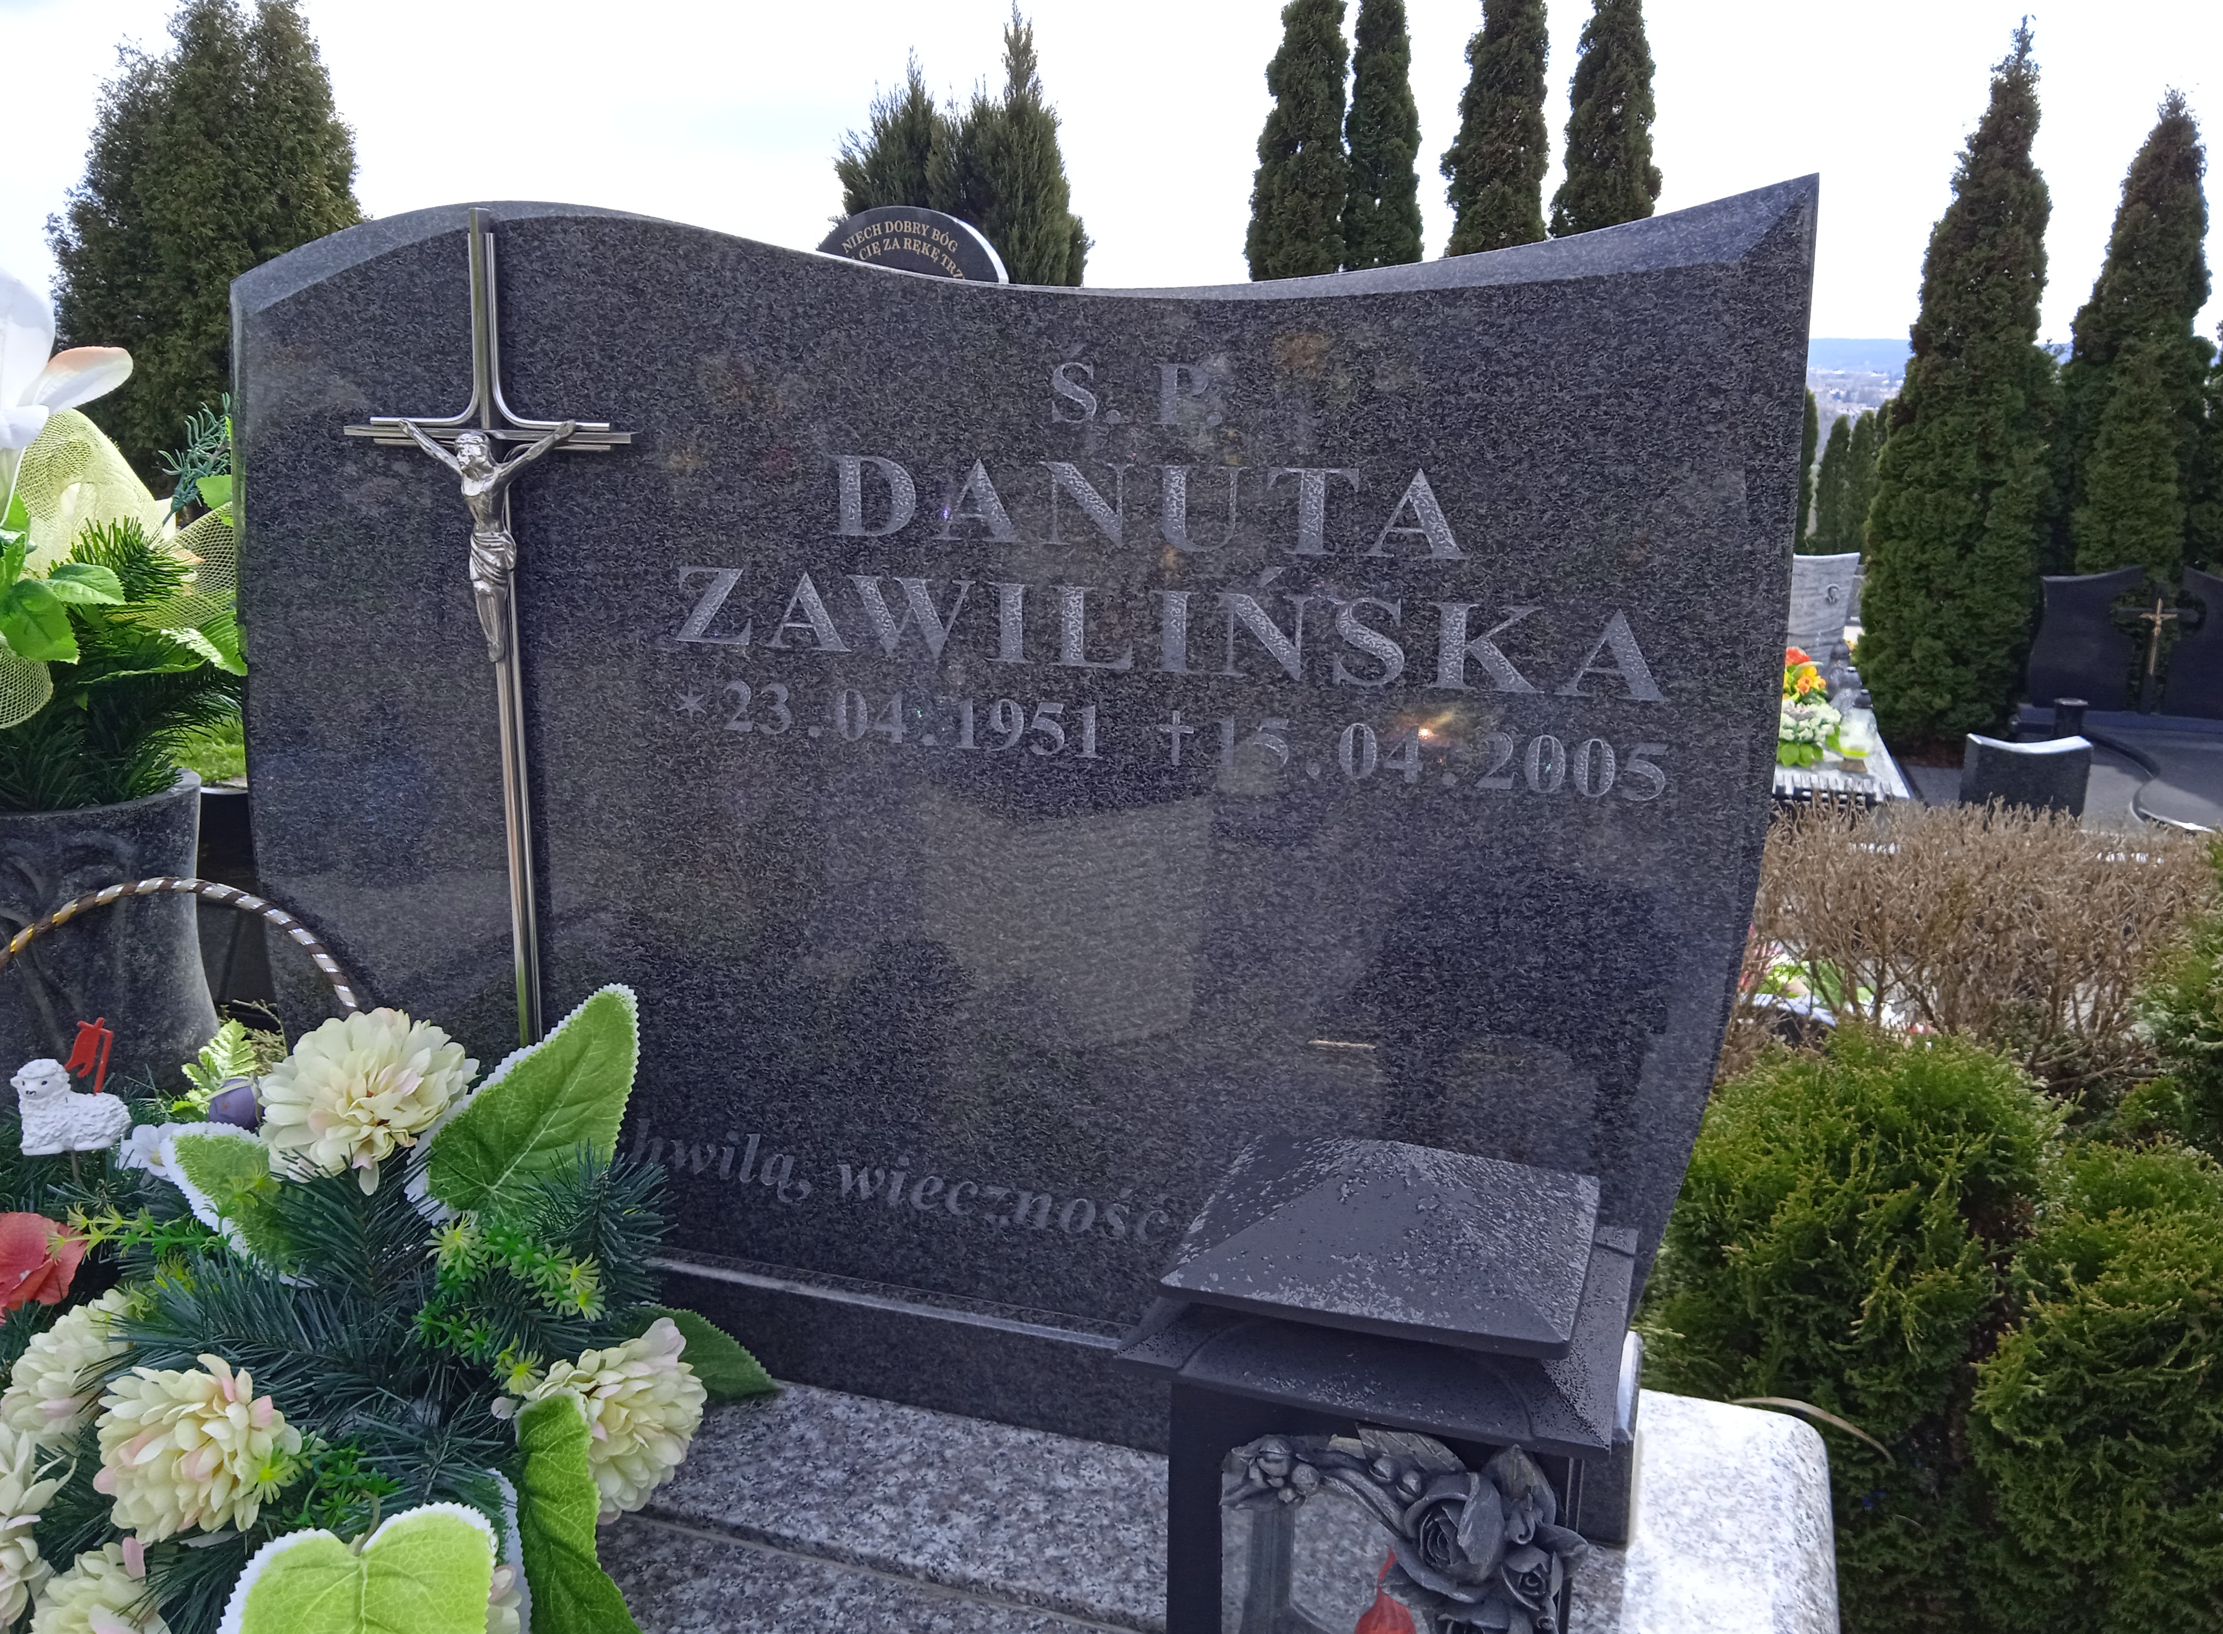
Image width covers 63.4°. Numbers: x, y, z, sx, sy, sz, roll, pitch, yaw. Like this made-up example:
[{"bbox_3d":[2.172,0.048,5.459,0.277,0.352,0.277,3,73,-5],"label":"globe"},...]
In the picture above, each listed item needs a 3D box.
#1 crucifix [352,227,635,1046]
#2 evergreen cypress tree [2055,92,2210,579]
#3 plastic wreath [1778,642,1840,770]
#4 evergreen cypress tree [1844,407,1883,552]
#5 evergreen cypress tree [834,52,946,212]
[{"bbox_3d":[-0.401,-0.101,1.175,0.211,0.563,0.050,5,14,16],"label":"crucifix"},{"bbox_3d":[6.207,-2.511,10.920,0.980,3.539,0.980,8,17,28],"label":"evergreen cypress tree"},{"bbox_3d":[2.591,-0.414,6.800,0.350,0.440,0.330,6,16,20],"label":"plastic wreath"},{"bbox_3d":[11.141,-4.727,26.671,0.620,2.663,0.620,6,16,22],"label":"evergreen cypress tree"},{"bbox_3d":[-0.825,-1.848,7.269,0.650,2.302,0.650,-2,15,-6],"label":"evergreen cypress tree"}]

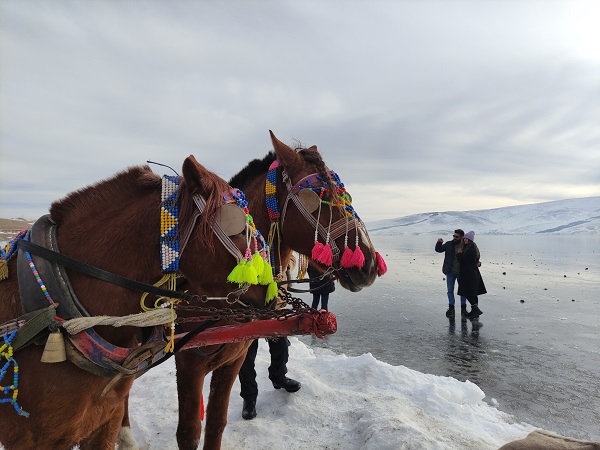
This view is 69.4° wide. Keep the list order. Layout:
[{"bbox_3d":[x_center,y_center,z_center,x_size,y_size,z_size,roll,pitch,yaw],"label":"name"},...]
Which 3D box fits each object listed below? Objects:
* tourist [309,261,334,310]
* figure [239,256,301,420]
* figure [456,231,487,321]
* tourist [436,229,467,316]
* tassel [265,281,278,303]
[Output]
[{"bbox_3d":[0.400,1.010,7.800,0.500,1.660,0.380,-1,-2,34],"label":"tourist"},{"bbox_3d":[-0.260,0.800,3.750,0.600,1.740,0.480,1,-1,-30],"label":"figure"},{"bbox_3d":[3.400,0.990,8.650,0.580,1.710,0.480,-1,-2,38],"label":"figure"},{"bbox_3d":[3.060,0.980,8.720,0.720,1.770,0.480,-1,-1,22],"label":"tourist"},{"bbox_3d":[-0.102,0.238,1.560,0.050,0.083,0.046,0,-1,0],"label":"tassel"}]

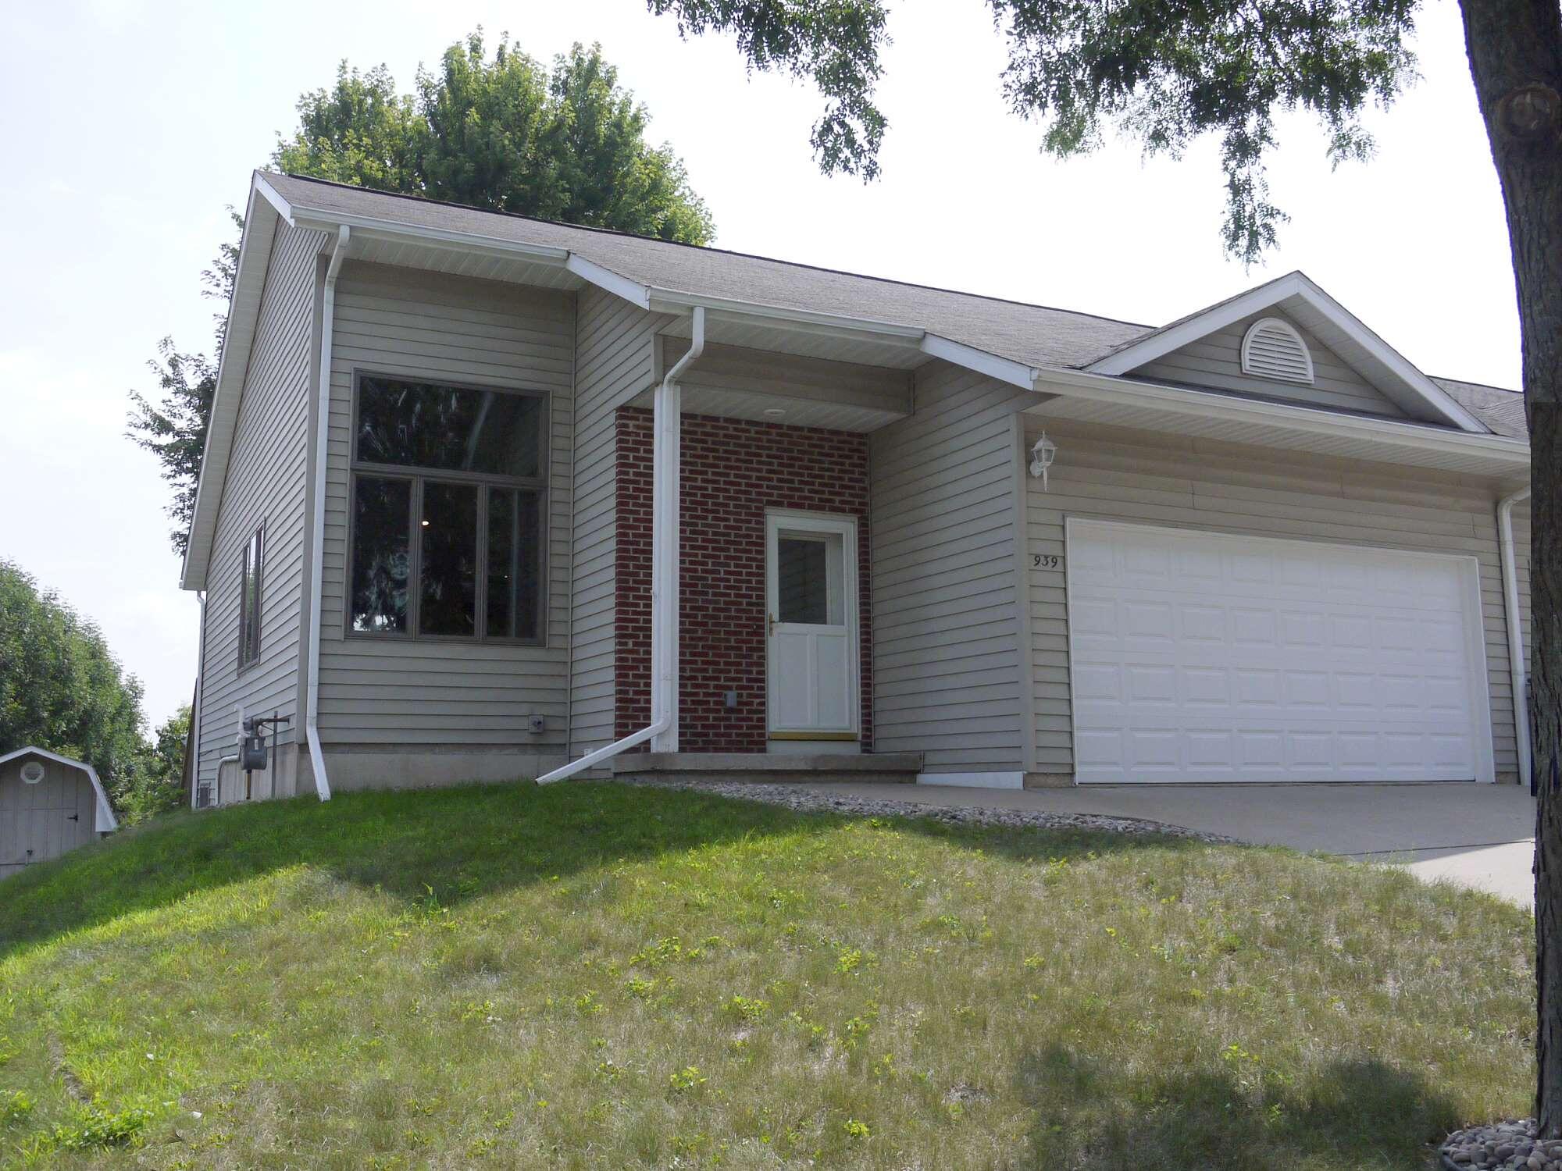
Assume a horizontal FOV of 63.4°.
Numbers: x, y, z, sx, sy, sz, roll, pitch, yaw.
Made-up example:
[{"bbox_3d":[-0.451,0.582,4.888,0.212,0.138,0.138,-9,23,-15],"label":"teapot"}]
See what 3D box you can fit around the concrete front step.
[{"bbox_3d":[-0.079,1.550,10.745,2.510,0.240,0.860,4,-9,-26],"label":"concrete front step"}]

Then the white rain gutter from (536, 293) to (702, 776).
[{"bbox_3d":[-1.217,-0.330,9.599,1.090,3.640,0.660,4,-9,-26],"label":"white rain gutter"}]

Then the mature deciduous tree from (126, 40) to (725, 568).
[{"bbox_3d":[-7.000,-2.945,24.000,11.300,16.200,11.000,4,-9,-26],"label":"mature deciduous tree"}]

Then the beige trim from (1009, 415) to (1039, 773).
[{"bbox_3d":[1.908,0.052,9.979,0.086,2.808,0.086,4,-9,-26],"label":"beige trim"}]

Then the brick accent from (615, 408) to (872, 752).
[{"bbox_3d":[-0.301,0.001,11.392,2.510,2.990,0.130,4,-9,-26],"label":"brick accent"}]

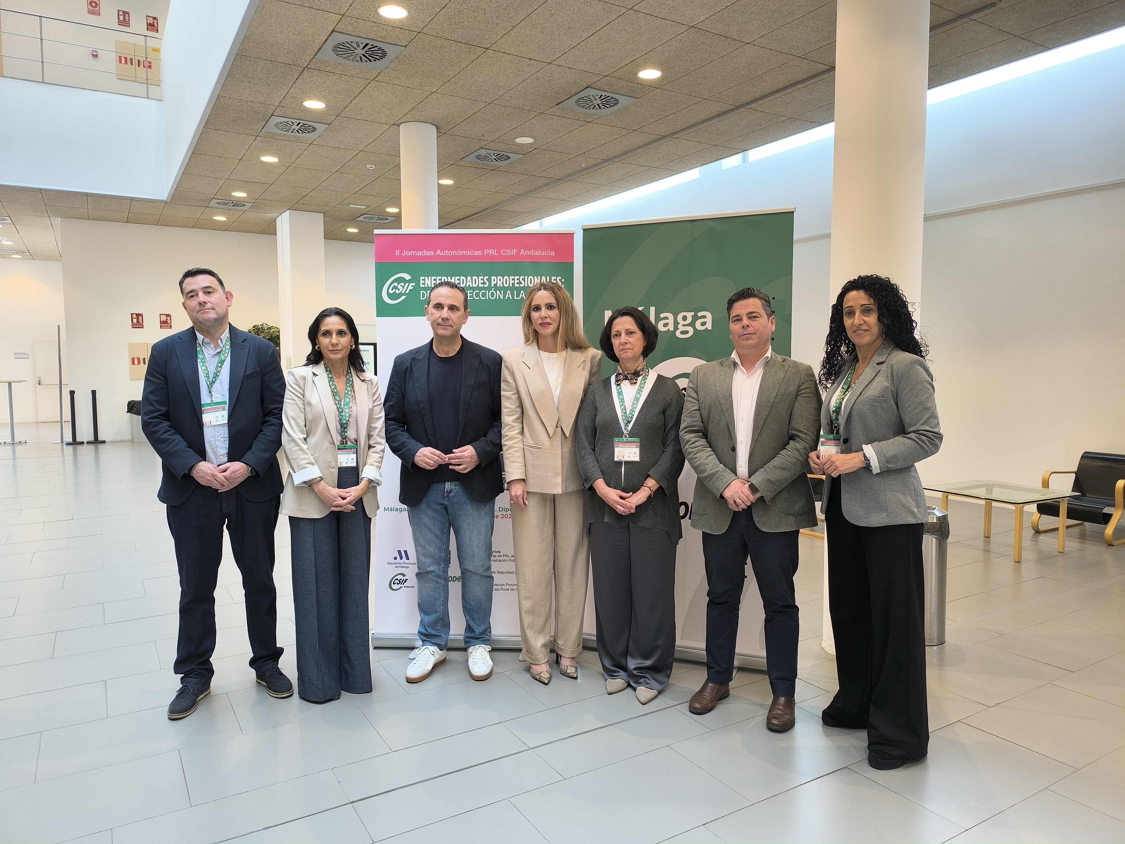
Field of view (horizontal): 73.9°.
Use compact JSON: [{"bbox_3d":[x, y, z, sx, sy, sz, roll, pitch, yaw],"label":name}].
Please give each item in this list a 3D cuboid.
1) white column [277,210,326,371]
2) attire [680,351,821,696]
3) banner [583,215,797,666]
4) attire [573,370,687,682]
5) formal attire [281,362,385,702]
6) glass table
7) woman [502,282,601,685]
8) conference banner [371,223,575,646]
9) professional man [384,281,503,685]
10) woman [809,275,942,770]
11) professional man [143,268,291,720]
[{"bbox_3d":[-4.673,-1.611,13.481,0.572,4.115,0.837,-2,5,-32],"label":"white column"},{"bbox_3d":[0.770,0.413,3.113,0.580,1.416,0.330,1,4,14],"label":"attire"},{"bbox_3d":[0.582,0.095,3.563,1.002,2.106,0.240,1,4,17],"label":"banner"},{"bbox_3d":[0.305,0.459,3.265,0.475,1.387,0.320,1,4,8],"label":"attire"},{"bbox_3d":[-0.987,0.342,3.216,0.450,1.657,0.310,-2,4,-25],"label":"formal attire"},{"bbox_3d":[3.414,0.769,5.843,0.833,0.444,0.819,-2,5,-31],"label":"glass table"},{"bbox_3d":[-0.050,0.262,3.425,0.470,1.790,0.320,0,4,-8],"label":"woman"},{"bbox_3d":[-0.435,0.102,3.701,0.996,2.070,0.240,0,4,2],"label":"conference banner"},{"bbox_3d":[-0.539,0.261,3.419,0.540,1.794,0.370,0,4,-4],"label":"professional man"},{"bbox_3d":[1.158,0.340,2.759,0.380,1.741,0.470,-3,5,-36],"label":"woman"},{"bbox_3d":[-1.406,0.276,3.088,0.580,1.804,0.380,-1,4,-19],"label":"professional man"}]

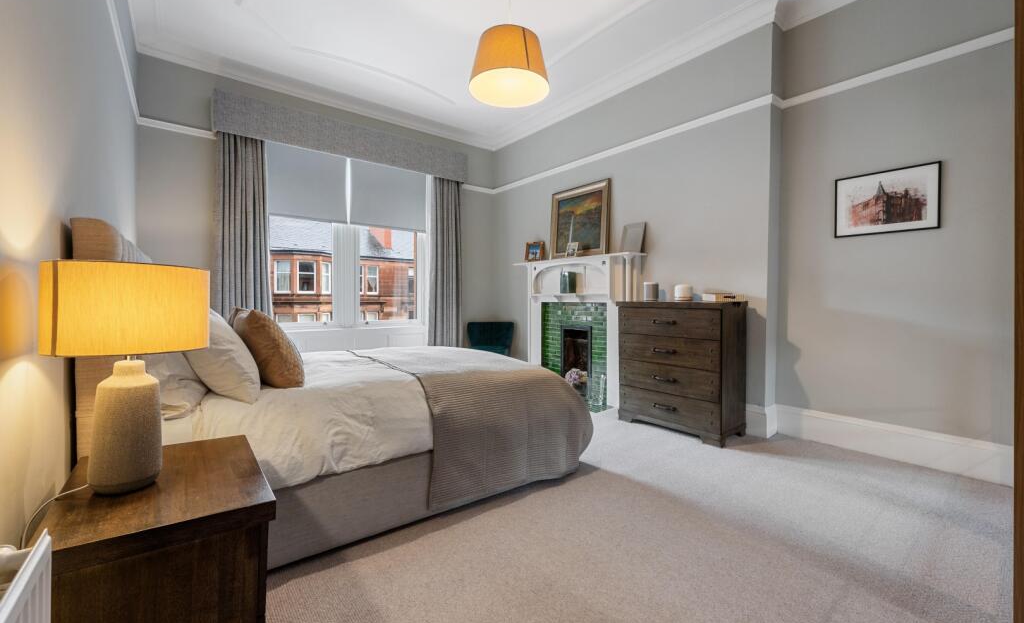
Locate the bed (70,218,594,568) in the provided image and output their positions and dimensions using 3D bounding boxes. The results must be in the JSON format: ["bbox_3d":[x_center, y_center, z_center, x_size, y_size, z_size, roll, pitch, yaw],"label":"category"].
[{"bbox_3d":[-0.843,0.338,2.400,2.166,1.235,1.509,0,1,-36],"label":"bed"}]

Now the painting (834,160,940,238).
[{"bbox_3d":[2.456,-0.719,2.628,0.027,0.412,0.512,0,1,-44],"label":"painting"}]

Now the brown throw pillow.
[{"bbox_3d":[-1.159,0.173,1.865,0.176,0.392,0.421,-32,18,-31],"label":"brown throw pillow"}]

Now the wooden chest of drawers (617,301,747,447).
[{"bbox_3d":[1.394,0.445,3.315,0.456,1.045,0.906,0,1,-41],"label":"wooden chest of drawers"}]

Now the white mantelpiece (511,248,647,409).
[{"bbox_3d":[0.636,0.196,4.379,0.255,1.514,1.548,0,1,-42],"label":"white mantelpiece"}]

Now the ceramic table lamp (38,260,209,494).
[{"bbox_3d":[-0.961,0.156,1.001,0.304,0.539,0.304,0,1,-36],"label":"ceramic table lamp"}]

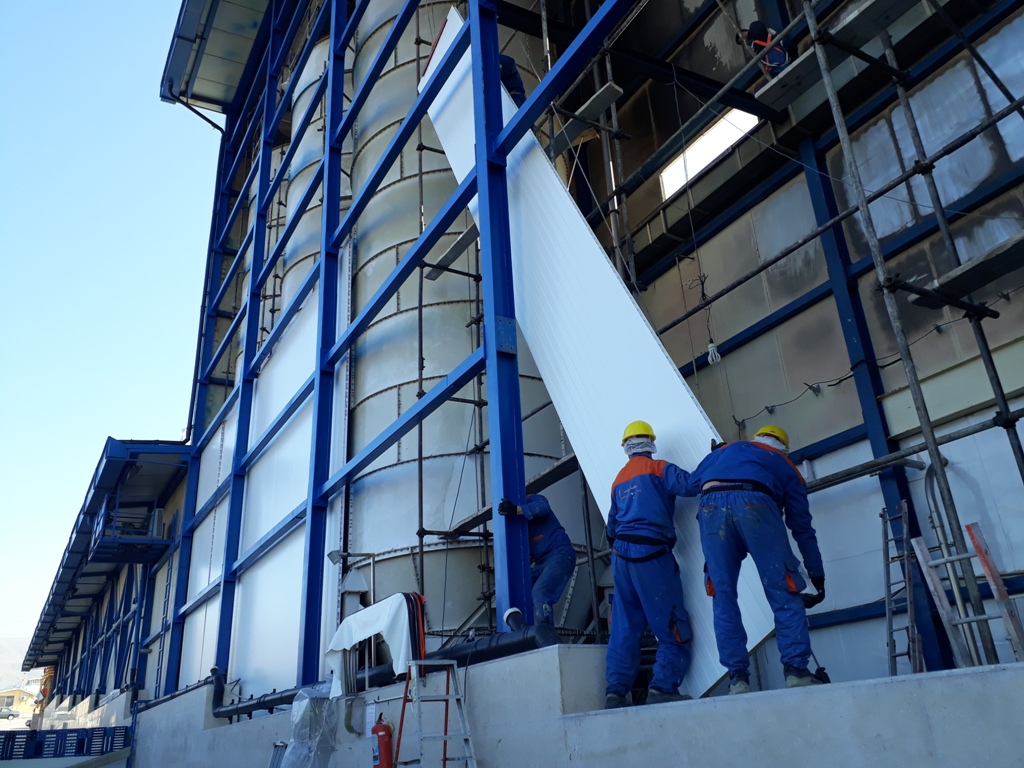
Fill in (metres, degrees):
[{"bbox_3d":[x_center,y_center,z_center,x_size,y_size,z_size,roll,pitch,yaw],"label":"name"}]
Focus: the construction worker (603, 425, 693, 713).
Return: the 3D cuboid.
[{"bbox_3d":[0.837,1.067,5.017,0.620,1.770,0.550,-17,-28,27],"label":"construction worker"}]

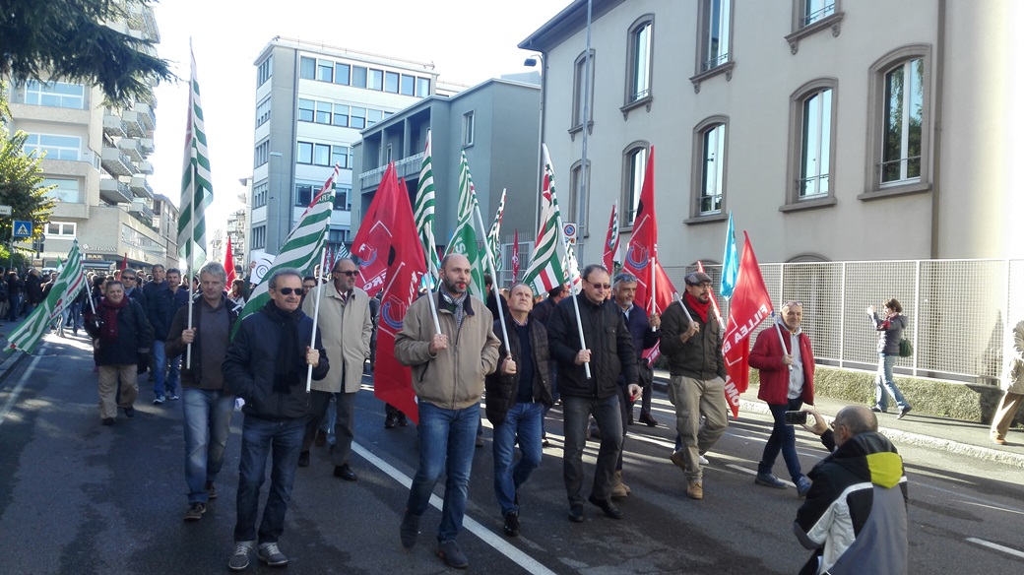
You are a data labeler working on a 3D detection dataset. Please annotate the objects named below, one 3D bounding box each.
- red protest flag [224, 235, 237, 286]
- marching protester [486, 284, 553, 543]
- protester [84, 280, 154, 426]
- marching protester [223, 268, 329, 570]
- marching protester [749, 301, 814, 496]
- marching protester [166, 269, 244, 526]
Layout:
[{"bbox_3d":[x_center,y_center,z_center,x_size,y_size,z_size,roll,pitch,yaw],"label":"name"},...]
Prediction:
[{"bbox_3d":[-5.754,-0.492,15.500,0.300,1.180,0.260,2,0,12],"label":"red protest flag"},{"bbox_3d":[0.051,0.803,5.320,0.500,1.667,0.470,2,0,-16],"label":"marching protester"},{"bbox_3d":[-4.555,0.755,8.800,0.680,1.660,0.520,2,0,-26],"label":"protester"},{"bbox_3d":[-1.373,0.731,4.392,0.600,1.688,0.470,2,0,-30],"label":"marching protester"},{"bbox_3d":[2.371,0.941,6.675,0.530,1.638,0.570,2,0,-25],"label":"marching protester"},{"bbox_3d":[-2.173,0.685,5.371,0.550,1.726,0.500,2,0,-26],"label":"marching protester"}]

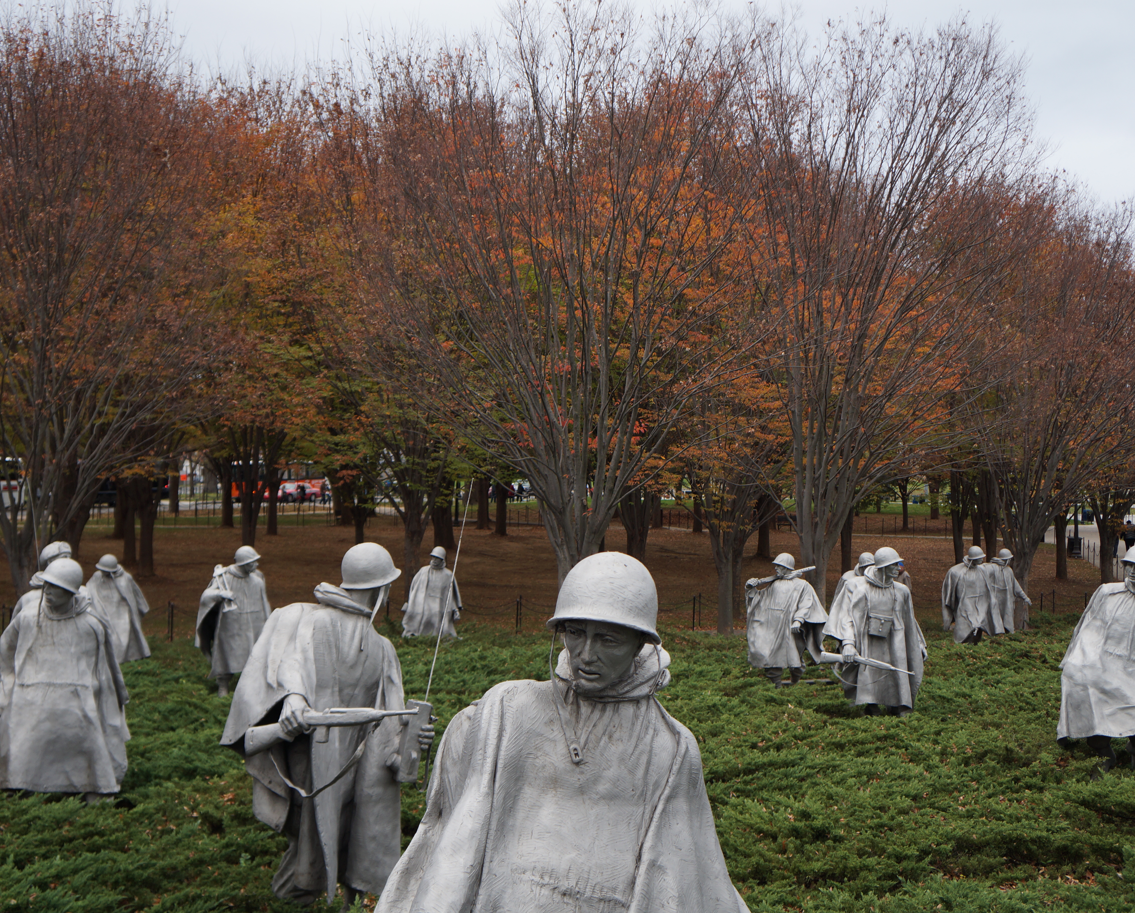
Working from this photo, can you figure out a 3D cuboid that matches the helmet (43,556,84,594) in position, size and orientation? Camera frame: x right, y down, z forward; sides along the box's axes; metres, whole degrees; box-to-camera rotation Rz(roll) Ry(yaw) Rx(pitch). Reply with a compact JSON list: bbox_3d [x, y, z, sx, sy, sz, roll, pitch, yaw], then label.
[{"bbox_3d":[-4.135,0.969,13.400,0.310,0.230,0.360,17,4,37],"label":"helmet"}]

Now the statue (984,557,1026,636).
[{"bbox_3d":[9.887,3.142,36.800,1.050,1.780,0.750,0,-2,-6],"label":"statue"}]

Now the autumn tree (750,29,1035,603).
[{"bbox_3d":[8.198,-3.554,41.000,7.500,15.200,7.200,0,-2,0],"label":"autumn tree"}]

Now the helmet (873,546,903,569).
[{"bbox_3d":[3.894,1.230,19.900,0.350,0.245,0.300,-17,-12,33],"label":"helmet"}]

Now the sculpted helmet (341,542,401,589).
[{"bbox_3d":[-1.105,0.611,9.200,0.360,0.230,0.310,-16,10,-29],"label":"sculpted helmet"}]

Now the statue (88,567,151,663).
[{"bbox_3d":[-7.376,2.551,26.800,0.970,1.700,0.750,-1,-2,20],"label":"statue"}]

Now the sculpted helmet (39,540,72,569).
[{"bbox_3d":[-5.313,1.040,17.000,0.330,0.230,0.290,-7,0,12],"label":"sculpted helmet"}]

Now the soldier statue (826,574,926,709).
[{"bbox_3d":[3.745,2.207,19.900,1.150,1.830,0.800,0,-2,-10],"label":"soldier statue"}]

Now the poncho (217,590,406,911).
[{"bbox_3d":[-1.432,1.637,9.250,1.050,1.780,0.880,2,-3,-42],"label":"poncho"}]

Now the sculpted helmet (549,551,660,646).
[{"bbox_3d":[0.101,0.393,4.600,0.310,0.230,0.350,10,5,27],"label":"sculpted helmet"}]

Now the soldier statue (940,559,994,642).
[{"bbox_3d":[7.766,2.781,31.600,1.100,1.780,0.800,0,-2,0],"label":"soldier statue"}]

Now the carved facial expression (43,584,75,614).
[{"bbox_3d":[-4.111,1.157,13.250,0.210,0.260,0.210,-2,-3,40],"label":"carved facial expression"}]

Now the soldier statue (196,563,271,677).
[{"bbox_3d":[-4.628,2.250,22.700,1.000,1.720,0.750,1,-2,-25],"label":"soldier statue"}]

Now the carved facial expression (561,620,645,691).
[{"bbox_3d":[0.093,0.549,4.520,0.195,0.210,0.150,9,8,27],"label":"carved facial expression"}]

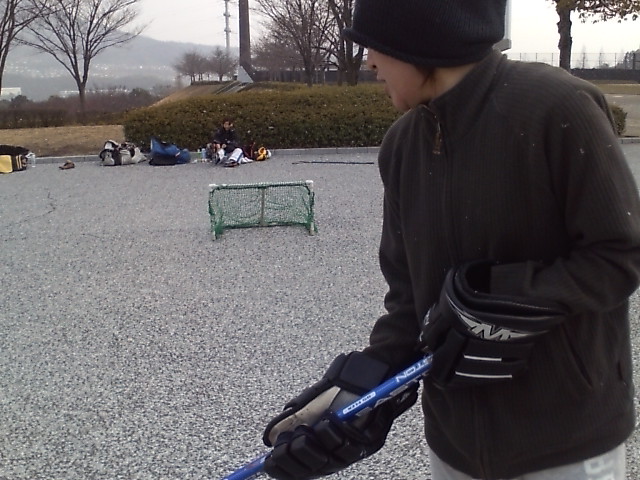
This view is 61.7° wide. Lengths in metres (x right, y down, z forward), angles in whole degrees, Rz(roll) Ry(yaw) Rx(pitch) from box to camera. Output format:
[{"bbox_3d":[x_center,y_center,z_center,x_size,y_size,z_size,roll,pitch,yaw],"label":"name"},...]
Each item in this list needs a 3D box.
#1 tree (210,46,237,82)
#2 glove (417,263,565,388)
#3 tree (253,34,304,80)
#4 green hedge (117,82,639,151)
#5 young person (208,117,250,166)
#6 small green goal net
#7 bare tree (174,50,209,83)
[{"bbox_3d":[-9.618,-17.624,54.000,2.820,3.730,3.000,-2,18,-9],"label":"tree"},{"bbox_3d":[0.252,0.121,0.780,0.175,0.165,0.145,13,18,12],"label":"glove"},{"bbox_3d":[-3.870,-16.785,50.000,4.850,4.380,4.800,0,18,-4],"label":"tree"},{"bbox_3d":[1.403,-2.849,11.932,10.830,1.020,2.800,-4,19,-15],"label":"green hedge"},{"bbox_3d":[-1.521,-1.673,8.910,0.680,0.760,0.850,-2,18,-9],"label":"young person"},{"bbox_3d":[-0.559,-0.326,5.149,0.950,0.530,0.400,-2,18,-10],"label":"small green goal net"},{"bbox_3d":[-12.941,-17.372,54.000,3.420,3.220,3.200,-3,18,-12],"label":"bare tree"}]

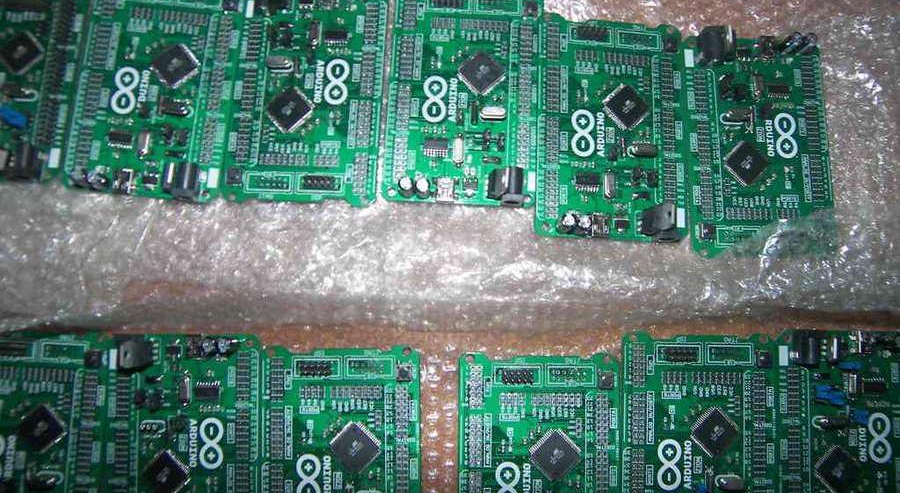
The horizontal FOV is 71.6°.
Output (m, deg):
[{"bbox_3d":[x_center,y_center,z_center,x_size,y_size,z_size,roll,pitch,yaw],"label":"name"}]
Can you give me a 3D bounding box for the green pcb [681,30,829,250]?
[{"bbox_3d":[0.133,-0.045,0.265,0.063,0.013,0.099,1,82,-4],"label":"green pcb"}]

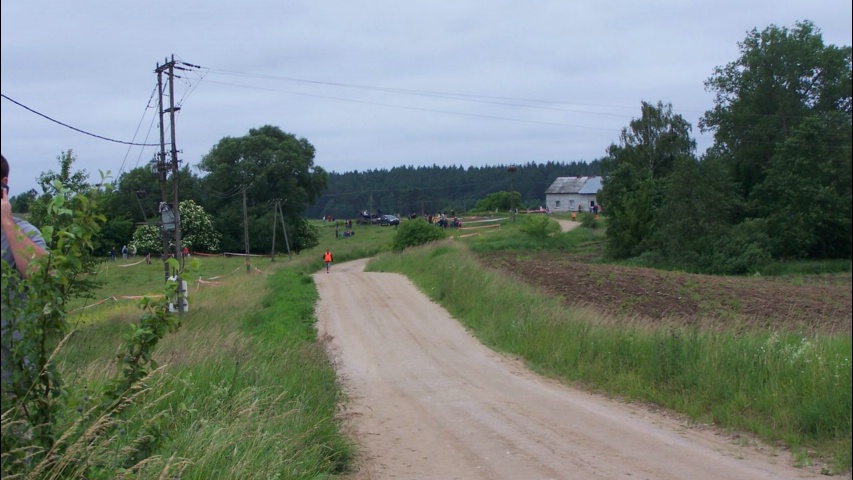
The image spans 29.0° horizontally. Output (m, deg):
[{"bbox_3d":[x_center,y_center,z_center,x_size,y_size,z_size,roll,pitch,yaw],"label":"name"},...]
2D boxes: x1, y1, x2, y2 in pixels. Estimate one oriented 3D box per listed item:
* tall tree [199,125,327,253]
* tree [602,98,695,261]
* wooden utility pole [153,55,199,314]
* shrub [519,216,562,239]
[{"bbox_3d":[-25.029,-7.860,252.000,19.200,19.300,18.000,-2,1,0],"label":"tall tree"},{"bbox_3d":[19.139,-5.326,143.000,8.000,13.400,8.000,-2,1,0],"label":"tree"},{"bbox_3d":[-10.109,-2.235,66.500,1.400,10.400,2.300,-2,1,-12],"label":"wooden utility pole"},{"bbox_3d":[12.729,-1.521,186.000,4.700,2.700,4.300,-2,1,0],"label":"shrub"}]

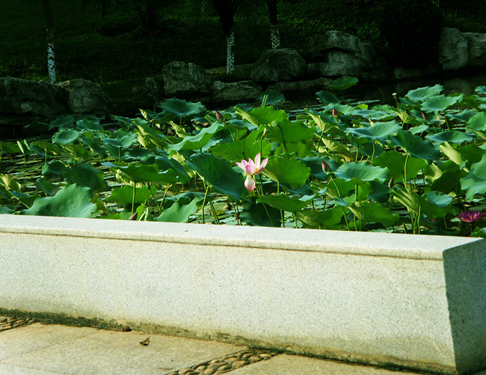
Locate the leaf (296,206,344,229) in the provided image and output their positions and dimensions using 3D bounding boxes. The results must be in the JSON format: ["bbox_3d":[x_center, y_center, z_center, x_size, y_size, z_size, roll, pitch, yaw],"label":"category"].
[{"bbox_3d":[0.453,0.178,10.000,0.278,0.062,0.264,-7,-14,0],"label":"leaf"}]

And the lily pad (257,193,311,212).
[{"bbox_3d":[0.274,0.099,11.177,0.350,0.099,0.315,-7,7,0],"label":"lily pad"}]

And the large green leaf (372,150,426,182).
[{"bbox_3d":[1.090,-0.145,11.700,0.365,0.093,0.347,-4,-21,0],"label":"large green leaf"}]

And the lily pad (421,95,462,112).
[{"bbox_3d":[1.844,-0.780,15.700,0.364,0.073,0.346,-11,19,0],"label":"lily pad"}]

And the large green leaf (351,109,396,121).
[{"bbox_3d":[1.210,-0.677,15.674,0.436,0.064,0.414,-7,7,0],"label":"large green leaf"}]

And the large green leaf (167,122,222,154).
[{"bbox_3d":[-0.344,-0.348,12.000,0.383,0.180,0.360,-7,7,-1],"label":"large green leaf"}]

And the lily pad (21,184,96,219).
[{"bbox_3d":[-1.086,0.095,10.000,0.426,0.167,0.360,-8,8,-6],"label":"lily pad"}]

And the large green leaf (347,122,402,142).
[{"bbox_3d":[1.079,-0.471,13.978,0.454,0.121,0.431,-7,7,0],"label":"large green leaf"}]

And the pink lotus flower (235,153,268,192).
[{"bbox_3d":[0.049,-0.093,9.800,0.186,0.195,0.170,-7,7,0],"label":"pink lotus flower"}]

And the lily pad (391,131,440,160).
[{"bbox_3d":[1.167,-0.286,11.500,0.339,0.068,0.322,20,20,0],"label":"lily pad"}]

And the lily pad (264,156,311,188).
[{"bbox_3d":[0.261,-0.088,9.900,0.281,0.148,0.250,-7,7,2],"label":"lily pad"}]

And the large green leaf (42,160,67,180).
[{"bbox_3d":[-1.428,-0.129,12.800,0.197,0.125,0.200,-8,8,-6],"label":"large green leaf"}]

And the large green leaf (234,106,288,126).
[{"bbox_3d":[0.128,-0.521,12.400,0.396,0.102,0.340,-7,7,1],"label":"large green leaf"}]

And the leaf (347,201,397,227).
[{"bbox_3d":[0.728,0.146,9.500,0.281,0.101,0.250,-7,8,4],"label":"leaf"}]

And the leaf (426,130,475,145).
[{"bbox_3d":[1.645,-0.396,13.400,0.392,0.078,0.372,-4,11,0],"label":"leaf"}]

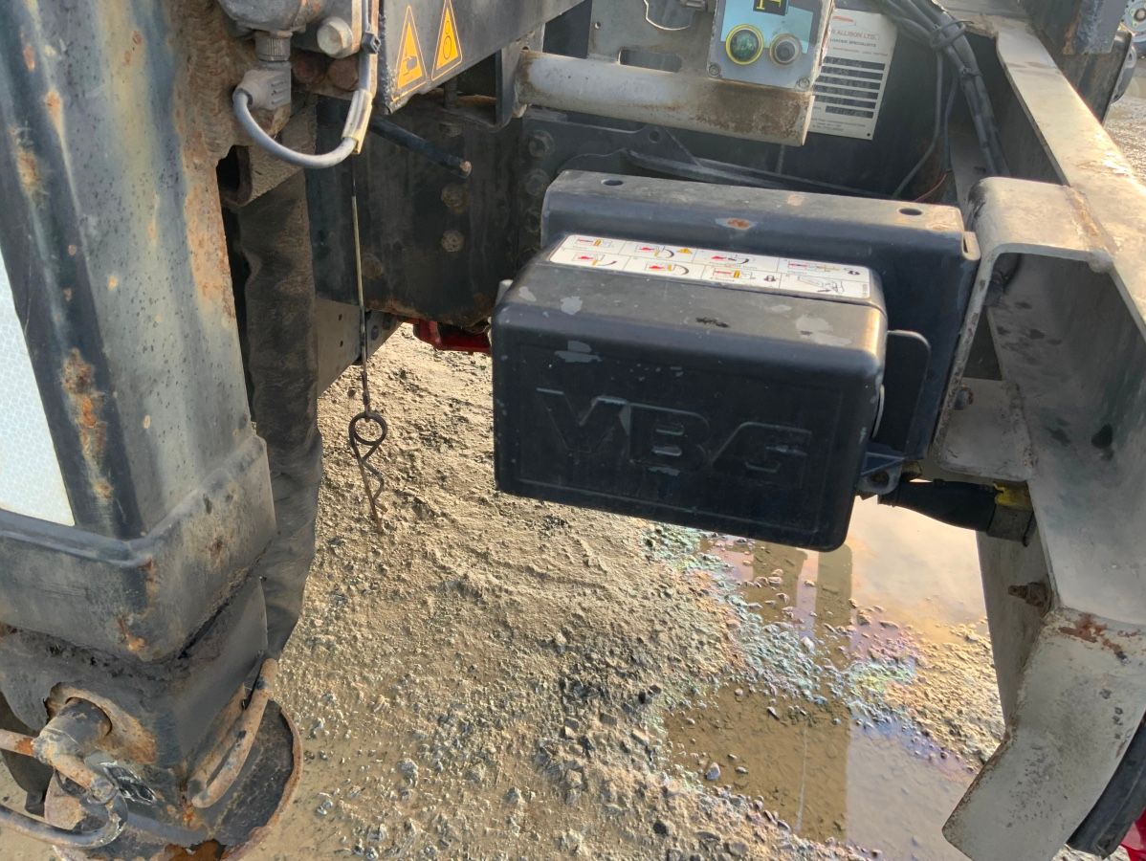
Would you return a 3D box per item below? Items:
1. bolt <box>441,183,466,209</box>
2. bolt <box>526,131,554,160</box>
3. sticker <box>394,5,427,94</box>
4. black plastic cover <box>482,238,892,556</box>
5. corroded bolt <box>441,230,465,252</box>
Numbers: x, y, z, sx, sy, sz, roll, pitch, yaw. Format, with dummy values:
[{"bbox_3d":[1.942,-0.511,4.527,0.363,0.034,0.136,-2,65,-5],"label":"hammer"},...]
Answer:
[{"bbox_3d":[-0.129,-0.253,1.040,0.026,0.026,0.015,9,30,13],"label":"bolt"},{"bbox_3d":[-0.042,-0.361,1.215,0.034,0.034,0.019,9,30,13],"label":"bolt"},{"bbox_3d":[-0.105,-0.246,0.620,0.002,0.053,0.060,8,30,12],"label":"sticker"},{"bbox_3d":[0.103,-0.046,0.819,0.285,0.162,0.205,9,30,13],"label":"black plastic cover"},{"bbox_3d":[-0.133,-0.208,1.064,0.026,0.026,0.015,9,30,13],"label":"corroded bolt"}]

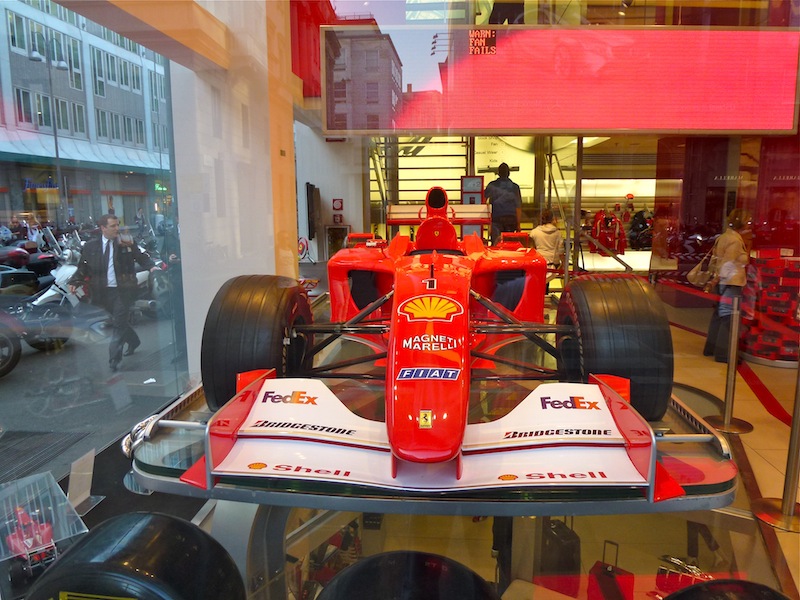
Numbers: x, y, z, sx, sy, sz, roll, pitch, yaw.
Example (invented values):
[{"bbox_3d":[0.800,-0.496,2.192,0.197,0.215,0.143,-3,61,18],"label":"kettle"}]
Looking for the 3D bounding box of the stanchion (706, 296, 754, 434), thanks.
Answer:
[{"bbox_3d":[2.422,0.455,4.025,0.360,0.950,0.360,0,8,0],"label":"stanchion"}]

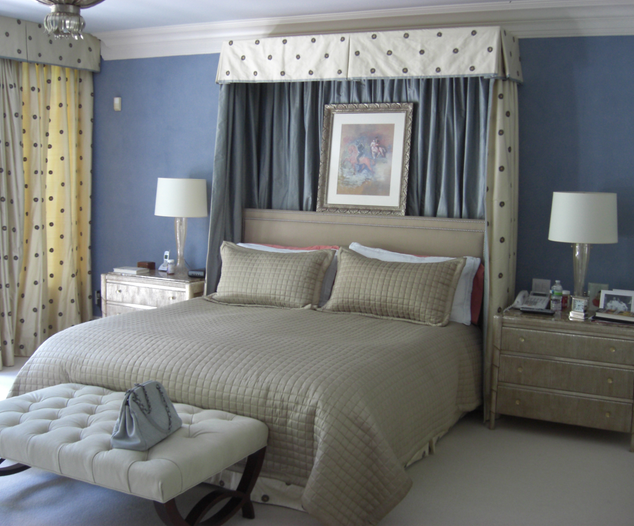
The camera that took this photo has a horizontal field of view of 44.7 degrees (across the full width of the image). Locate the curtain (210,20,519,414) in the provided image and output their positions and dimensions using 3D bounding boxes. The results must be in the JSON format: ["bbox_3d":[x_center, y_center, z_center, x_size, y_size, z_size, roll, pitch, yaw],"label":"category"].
[{"bbox_3d":[0.283,-0.291,5.478,2.115,2.513,0.537,5,9,27],"label":"curtain"}]

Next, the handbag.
[{"bbox_3d":[-0.748,0.656,3.425,0.158,0.243,0.353,3,8,14],"label":"handbag"}]

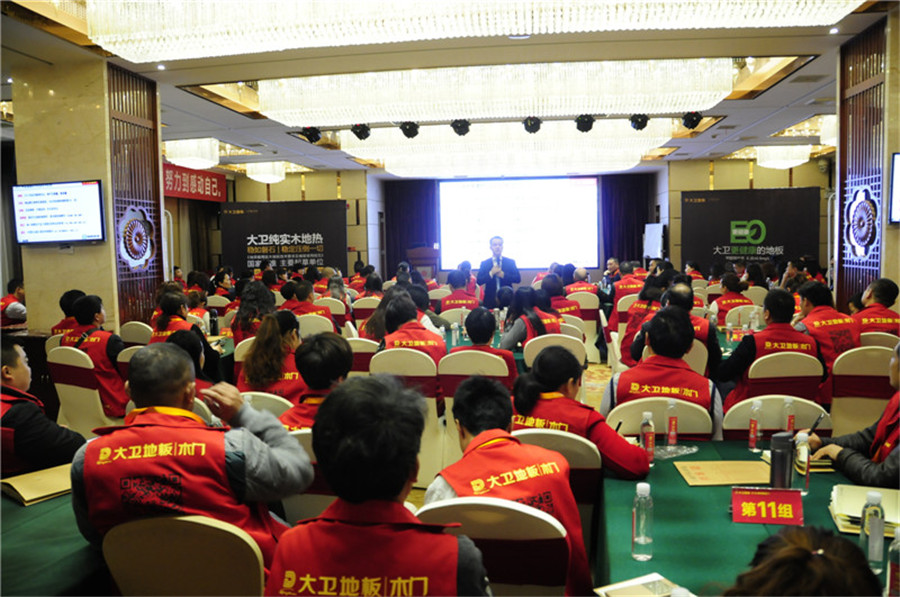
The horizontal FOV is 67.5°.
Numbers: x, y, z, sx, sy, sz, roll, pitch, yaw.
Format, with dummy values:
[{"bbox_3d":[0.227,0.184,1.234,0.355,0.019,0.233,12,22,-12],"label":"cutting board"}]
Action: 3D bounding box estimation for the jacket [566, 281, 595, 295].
[{"bbox_3d":[1.729,0.062,8.920,0.460,0.600,0.280,-1,4,-2],"label":"jacket"}]

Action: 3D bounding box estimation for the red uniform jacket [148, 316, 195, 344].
[{"bbox_3d":[-2.195,0.415,5.325,0.450,0.550,0.280,2,6,28],"label":"red uniform jacket"}]

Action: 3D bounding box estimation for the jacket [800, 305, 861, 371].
[{"bbox_3d":[2.659,0.354,4.671,0.450,0.620,0.270,-2,4,-15],"label":"jacket"}]

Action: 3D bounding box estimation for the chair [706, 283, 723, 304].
[{"bbox_3d":[4.286,0.215,10.758,0.455,0.930,0.560,0,5,12],"label":"chair"}]

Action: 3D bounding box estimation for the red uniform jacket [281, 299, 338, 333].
[{"bbox_3d":[-1.464,0.331,7.170,0.460,0.600,0.290,-2,4,-10],"label":"red uniform jacket"}]

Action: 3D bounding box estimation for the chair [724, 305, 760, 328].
[{"bbox_3d":[3.086,0.522,7.156,0.460,0.950,0.550,0,5,8],"label":"chair"}]

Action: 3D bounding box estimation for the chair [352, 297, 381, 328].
[{"bbox_3d":[-1.060,0.428,9.475,0.455,0.930,0.560,0,5,10],"label":"chair"}]

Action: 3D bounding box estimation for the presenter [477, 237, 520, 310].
[{"bbox_3d":[0.592,0.115,8.058,0.540,1.740,0.360,-1,4,3],"label":"presenter"}]

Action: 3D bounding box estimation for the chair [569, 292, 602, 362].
[{"bbox_3d":[1.773,0.368,9.101,0.460,0.950,0.550,0,5,8],"label":"chair"}]

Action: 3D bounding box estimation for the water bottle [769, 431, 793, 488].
[{"bbox_3d":[1.125,0.567,2.286,0.078,0.230,0.078,0,5,8],"label":"water bottle"}]

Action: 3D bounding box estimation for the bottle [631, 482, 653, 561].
[{"bbox_3d":[0.561,0.647,1.959,0.060,0.224,0.060,0,5,8],"label":"bottle"}]

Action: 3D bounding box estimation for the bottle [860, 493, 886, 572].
[{"bbox_3d":[1.014,0.556,1.611,0.057,0.200,0.057,-1,4,6],"label":"bottle"}]

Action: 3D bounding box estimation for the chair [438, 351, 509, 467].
[{"bbox_3d":[0.199,0.787,4.609,0.460,0.950,0.550,0,5,9],"label":"chair"}]

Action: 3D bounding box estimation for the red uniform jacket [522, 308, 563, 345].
[{"bbox_3d":[0.766,0.342,5.524,0.440,0.540,0.280,-3,6,-25],"label":"red uniform jacket"}]

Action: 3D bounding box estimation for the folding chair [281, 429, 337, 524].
[{"bbox_3d":[-0.451,0.948,2.895,0.460,0.950,0.550,0,5,9],"label":"folding chair"}]

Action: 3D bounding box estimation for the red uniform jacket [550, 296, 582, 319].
[{"bbox_3d":[1.052,0.313,6.533,0.470,0.620,0.300,-4,6,-32],"label":"red uniform jacket"}]

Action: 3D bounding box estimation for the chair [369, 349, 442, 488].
[{"bbox_3d":[-0.277,0.789,4.918,0.455,0.930,0.560,0,5,9],"label":"chair"}]

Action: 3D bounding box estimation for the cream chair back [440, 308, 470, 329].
[{"bbox_3d":[0.109,0.559,7.609,0.450,0.930,0.540,-1,4,6],"label":"cream chair back"}]

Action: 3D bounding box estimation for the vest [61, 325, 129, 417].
[{"bbox_3d":[-2.786,0.519,5.326,0.450,0.700,0.340,1,5,22],"label":"vest"}]

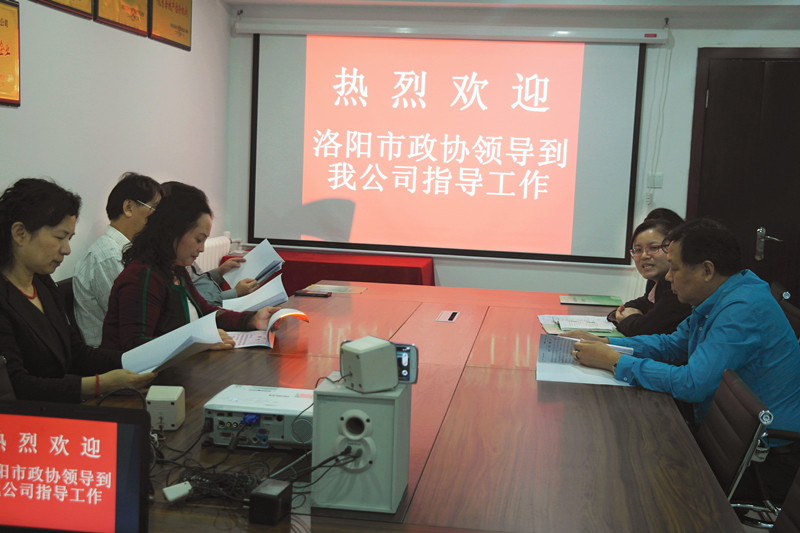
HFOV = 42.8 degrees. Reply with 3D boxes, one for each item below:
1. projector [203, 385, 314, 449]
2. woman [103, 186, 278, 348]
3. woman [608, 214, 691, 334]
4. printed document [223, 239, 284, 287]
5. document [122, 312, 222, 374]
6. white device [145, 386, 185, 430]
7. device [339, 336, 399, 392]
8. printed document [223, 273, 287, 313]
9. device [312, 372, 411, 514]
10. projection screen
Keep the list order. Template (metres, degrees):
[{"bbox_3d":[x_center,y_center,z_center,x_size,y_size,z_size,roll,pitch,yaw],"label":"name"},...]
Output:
[{"bbox_3d":[-0.250,0.341,2.294,0.315,0.087,0.230,3,6,6],"label":"projector"},{"bbox_3d":[-0.685,0.374,3.253,0.680,1.280,0.500,4,6,14],"label":"woman"},{"bbox_3d":[1.126,0.410,4.012,0.680,1.200,0.500,2,6,-8],"label":"woman"},{"bbox_3d":[-0.631,-0.013,4.400,0.200,0.035,0.275,25,50,32],"label":"printed document"},{"bbox_3d":[-0.606,0.205,2.720,0.280,0.040,0.200,-22,24,-31],"label":"document"},{"bbox_3d":[-0.540,0.324,2.354,0.078,0.083,0.075,2,6,-3],"label":"white device"},{"bbox_3d":[-0.057,0.176,1.886,0.078,0.083,0.079,-3,8,-40],"label":"device"},{"bbox_3d":[-0.545,0.110,3.880,0.275,0.035,0.200,-22,29,-35],"label":"printed document"},{"bbox_3d":[-0.067,0.324,1.905,0.152,0.217,0.178,3,6,8],"label":"device"},{"bbox_3d":[0.229,-0.689,5.939,2.260,1.245,0.040,3,6,8],"label":"projection screen"}]

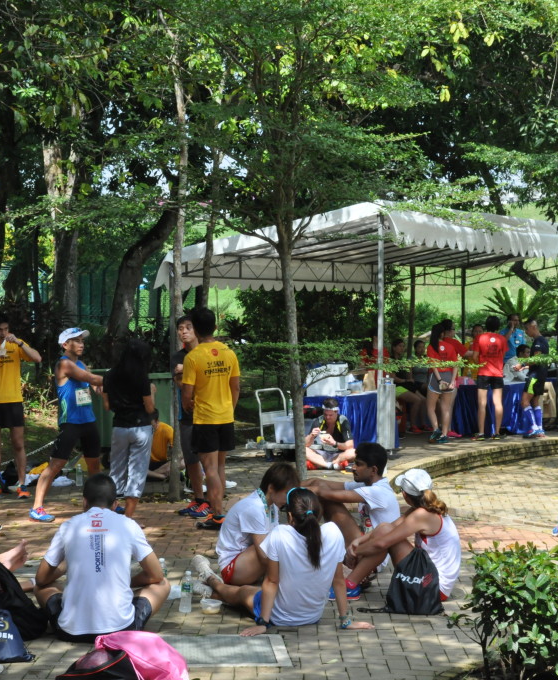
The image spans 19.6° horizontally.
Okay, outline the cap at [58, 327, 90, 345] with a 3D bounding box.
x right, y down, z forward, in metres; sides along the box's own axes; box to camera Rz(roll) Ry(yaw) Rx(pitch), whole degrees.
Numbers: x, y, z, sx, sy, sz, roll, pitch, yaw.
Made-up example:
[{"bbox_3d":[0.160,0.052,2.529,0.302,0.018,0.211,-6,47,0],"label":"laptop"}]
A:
[{"bbox_3d":[-1.664,-0.034,13.115,0.260,0.125,0.175,-16,-5,21],"label":"cap"}]

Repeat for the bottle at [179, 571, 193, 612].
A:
[{"bbox_3d":[-0.503,1.370,8.810,0.066,0.220,0.066,1,0,0],"label":"bottle"}]

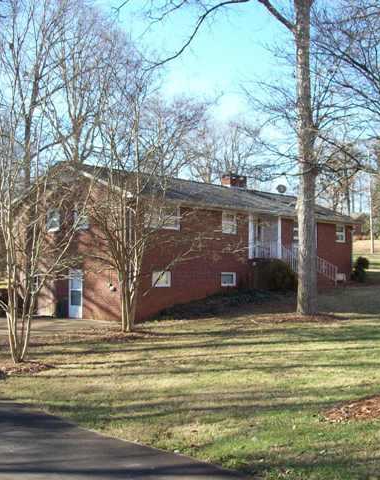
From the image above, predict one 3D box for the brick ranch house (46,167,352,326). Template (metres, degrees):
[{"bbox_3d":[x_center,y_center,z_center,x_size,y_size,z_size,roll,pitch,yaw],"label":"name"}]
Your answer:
[{"bbox_3d":[0.414,0.293,35.768,17.045,7.022,9.811,3,-4,-44],"label":"brick ranch house"}]

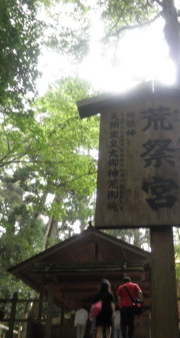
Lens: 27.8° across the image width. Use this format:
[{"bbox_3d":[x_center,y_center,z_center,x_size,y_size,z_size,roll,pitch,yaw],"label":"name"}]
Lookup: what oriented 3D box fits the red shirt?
[{"bbox_3d":[0.916,2.935,8.450,0.530,0.600,0.290,3,-27,-1],"label":"red shirt"}]

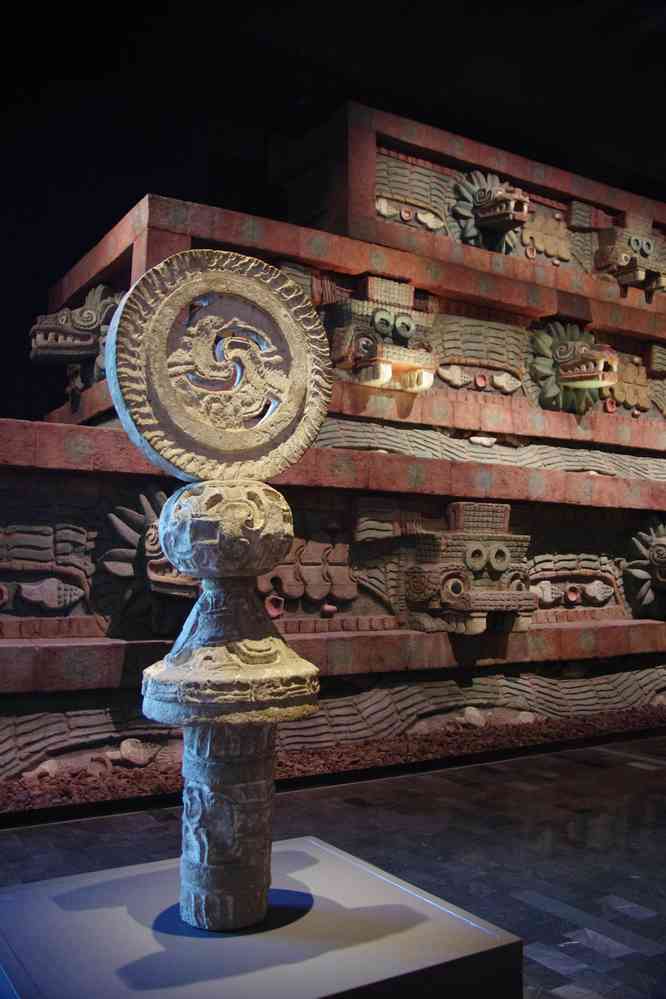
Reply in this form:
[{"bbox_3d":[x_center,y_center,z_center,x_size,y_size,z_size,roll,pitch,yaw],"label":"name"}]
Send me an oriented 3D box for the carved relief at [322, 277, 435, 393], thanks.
[{"bbox_3d":[0.496,-1.676,9.622,1.033,1.166,0.780,3,-5,-32],"label":"carved relief"}]

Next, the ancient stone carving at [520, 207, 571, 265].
[{"bbox_3d":[3.062,-3.856,13.678,0.952,0.715,0.170,3,-5,-32],"label":"ancient stone carving"}]

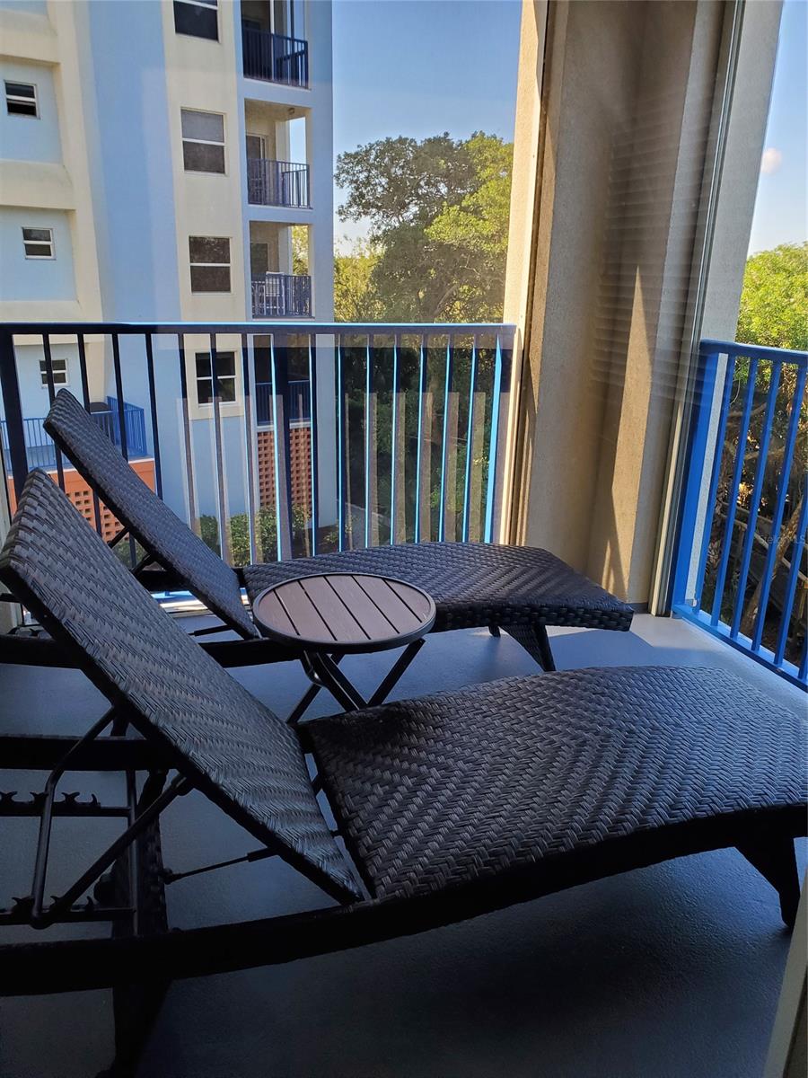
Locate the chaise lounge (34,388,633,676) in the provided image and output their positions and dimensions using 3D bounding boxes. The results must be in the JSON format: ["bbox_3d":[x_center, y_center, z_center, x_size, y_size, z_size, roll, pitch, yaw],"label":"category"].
[{"bbox_3d":[-0.264,0.039,2.530,1.895,0.955,0.606,-4,19,-15],"label":"chaise lounge"}]

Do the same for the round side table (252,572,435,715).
[{"bbox_3d":[-0.156,0.406,2.171,0.460,0.495,0.460,1,19,0],"label":"round side table"}]

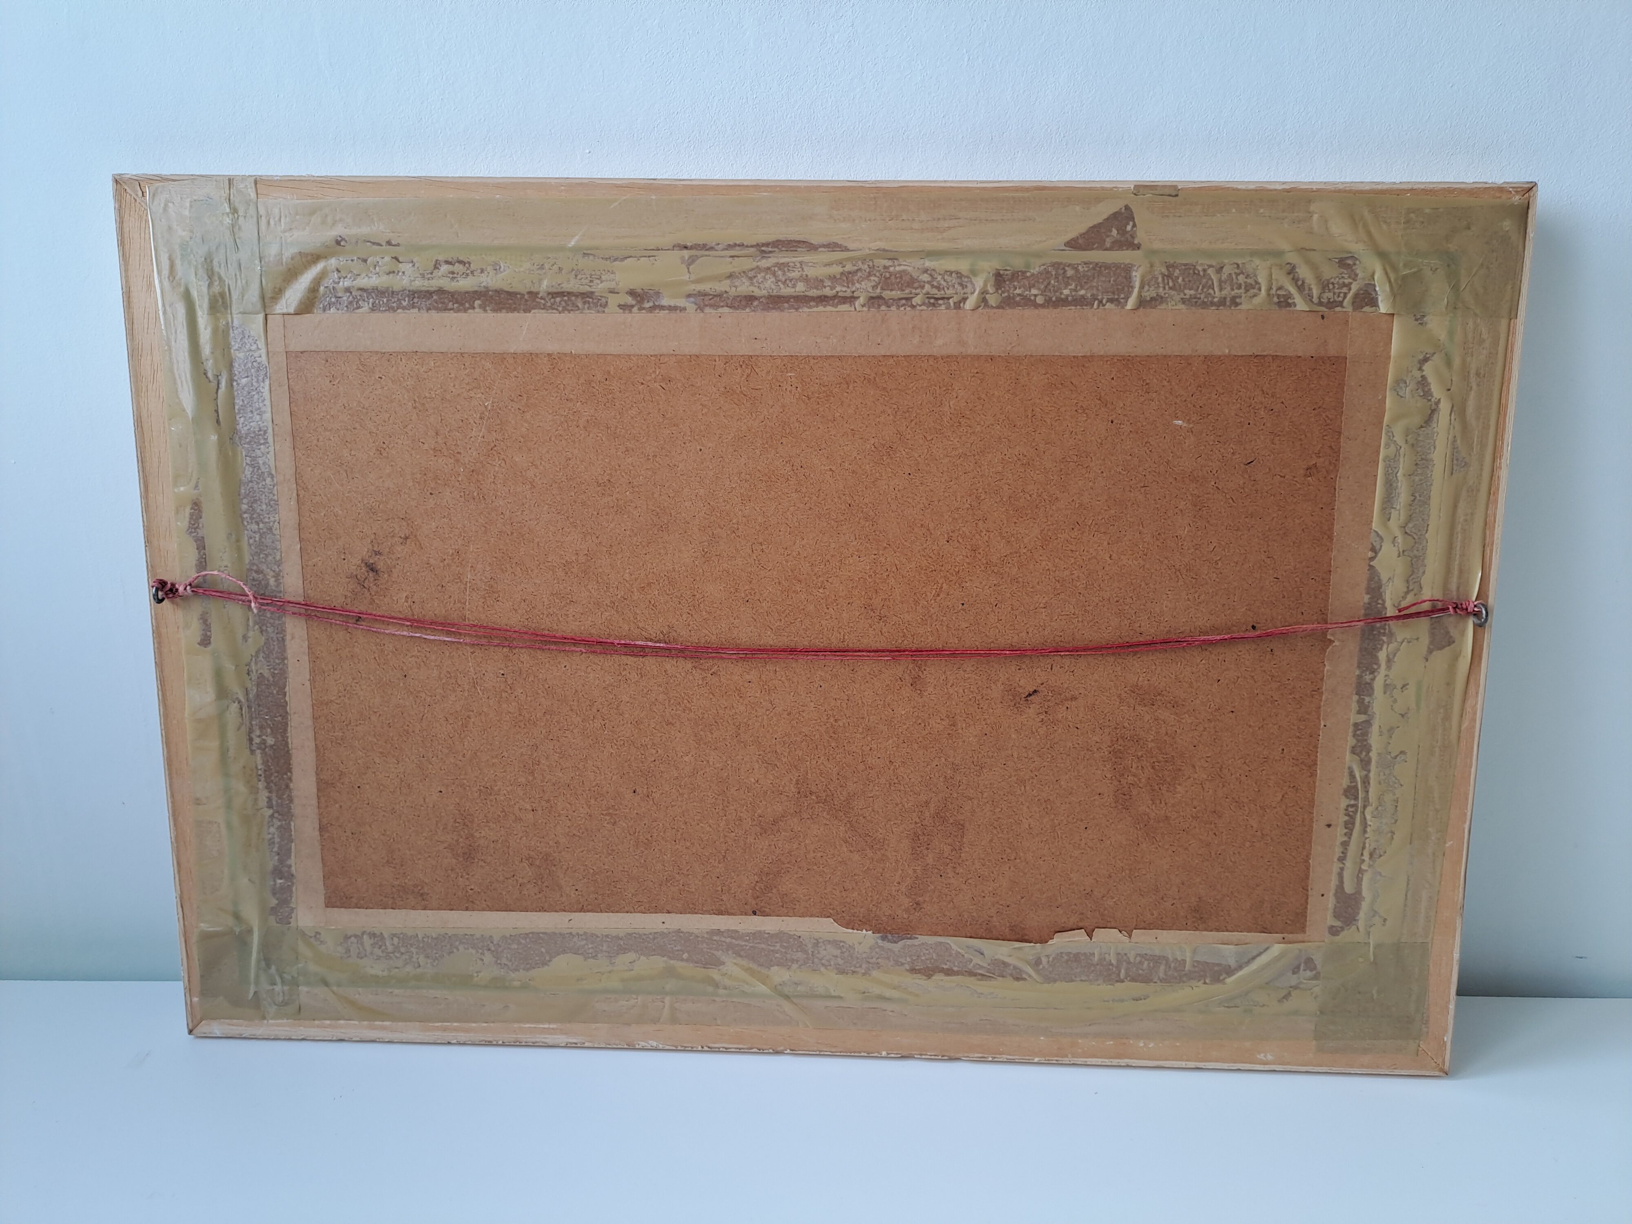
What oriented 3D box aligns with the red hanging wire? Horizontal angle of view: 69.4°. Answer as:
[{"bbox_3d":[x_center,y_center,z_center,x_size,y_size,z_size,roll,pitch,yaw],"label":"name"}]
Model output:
[{"bbox_3d":[-0.005,0.004,0.539,0.611,0.036,0.014,1,10,2],"label":"red hanging wire"}]

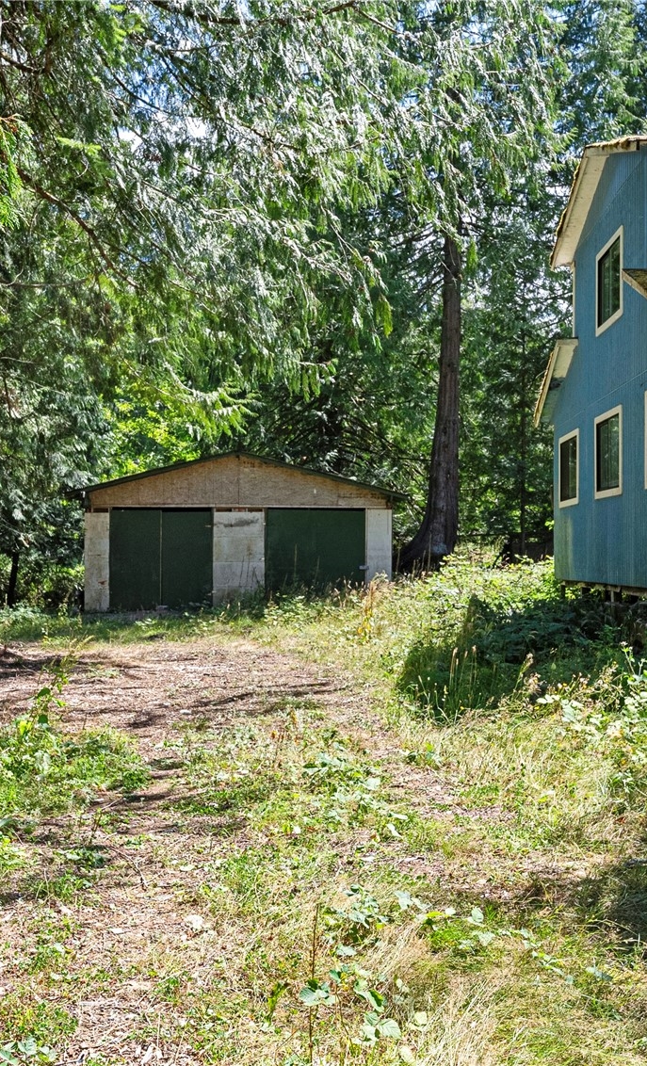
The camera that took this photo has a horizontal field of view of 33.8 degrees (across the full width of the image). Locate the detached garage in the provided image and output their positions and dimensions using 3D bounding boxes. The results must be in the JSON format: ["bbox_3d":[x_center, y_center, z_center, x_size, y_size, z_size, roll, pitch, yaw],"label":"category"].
[{"bbox_3d":[-2.200,0.060,28.800,7.900,3.750,7.400,0,-1,-2],"label":"detached garage"}]

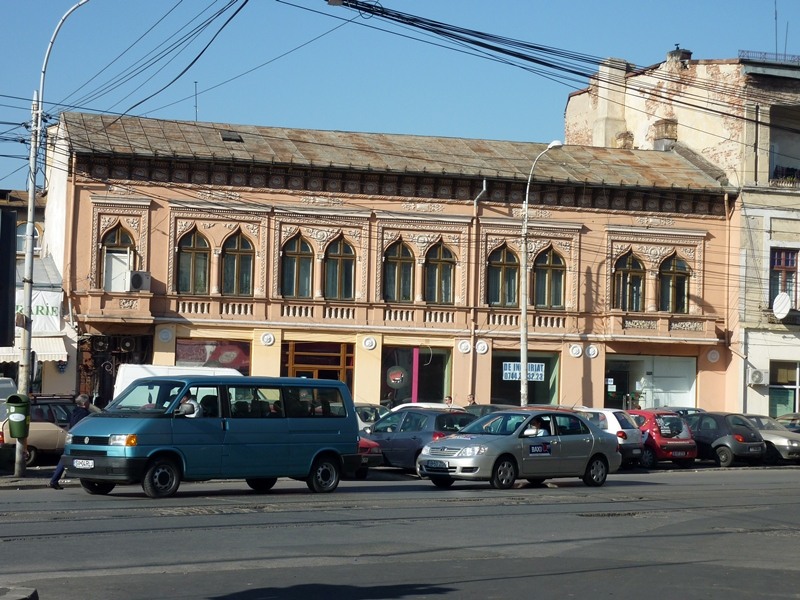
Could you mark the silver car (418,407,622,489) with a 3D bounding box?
[{"bbox_3d":[2.318,2.827,31.888,4.410,1.470,1.710,5,-4,-43],"label":"silver car"}]

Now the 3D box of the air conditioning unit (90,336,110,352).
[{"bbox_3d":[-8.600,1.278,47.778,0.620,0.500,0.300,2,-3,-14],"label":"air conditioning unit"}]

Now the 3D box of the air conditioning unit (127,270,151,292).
[{"bbox_3d":[-7.215,-0.511,46.000,0.320,0.550,0.800,-1,-4,33],"label":"air conditioning unit"}]

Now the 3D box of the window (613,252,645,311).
[{"bbox_3d":[7.078,-0.587,51.373,1.091,1.886,0.300,3,-3,-16],"label":"window"}]

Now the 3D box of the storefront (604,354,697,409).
[{"bbox_3d":[7.768,3.220,51.796,3.040,2.954,0.400,2,-3,-14],"label":"storefront"}]

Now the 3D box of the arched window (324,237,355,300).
[{"bbox_3d":[-1.803,-0.939,49.592,0.873,1.880,0.250,2,-3,-14],"label":"arched window"}]

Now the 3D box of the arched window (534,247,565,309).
[{"bbox_3d":[4.564,-0.685,50.628,1.010,1.950,0.300,3,-3,-16],"label":"arched window"}]

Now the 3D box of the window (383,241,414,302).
[{"bbox_3d":[-0.045,-0.857,50.030,0.951,1.837,0.250,2,-3,-14],"label":"window"}]

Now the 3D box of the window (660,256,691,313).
[{"bbox_3d":[8.609,-0.517,52.187,1.039,1.792,0.250,2,-3,-14],"label":"window"}]

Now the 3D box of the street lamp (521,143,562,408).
[{"bbox_3d":[4.020,-0.050,47.143,1.250,8.926,0.300,-1,-4,38],"label":"street lamp"}]

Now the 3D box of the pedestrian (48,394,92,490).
[{"bbox_3d":[-5.275,2.287,26.800,0.700,1.560,0.500,3,-4,-30],"label":"pedestrian"}]

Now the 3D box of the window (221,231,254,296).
[{"bbox_3d":[-4.677,-1.079,47.892,0.991,1.960,0.300,3,-3,-16],"label":"window"}]

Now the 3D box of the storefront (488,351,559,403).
[{"bbox_3d":[3.726,3.004,50.200,2.286,2.960,0.400,3,-3,-16],"label":"storefront"}]

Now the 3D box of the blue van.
[{"bbox_3d":[-3.004,2.183,27.274,5.060,1.940,1.840,5,-4,-44],"label":"blue van"}]

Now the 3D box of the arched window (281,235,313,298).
[{"bbox_3d":[-3.065,-0.992,49.278,0.921,1.868,0.250,2,-3,-14],"label":"arched window"}]

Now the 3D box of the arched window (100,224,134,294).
[{"bbox_3d":[-8.151,-1.197,48.010,0.929,1.935,0.250,2,-3,-14],"label":"arched window"}]

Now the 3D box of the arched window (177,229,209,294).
[{"bbox_3d":[-6.052,-1.123,48.534,0.892,1.898,0.250,2,-3,-14],"label":"arched window"}]

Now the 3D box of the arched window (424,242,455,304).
[{"bbox_3d":[1.195,-0.802,50.339,0.900,1.849,0.250,2,-3,-14],"label":"arched window"}]

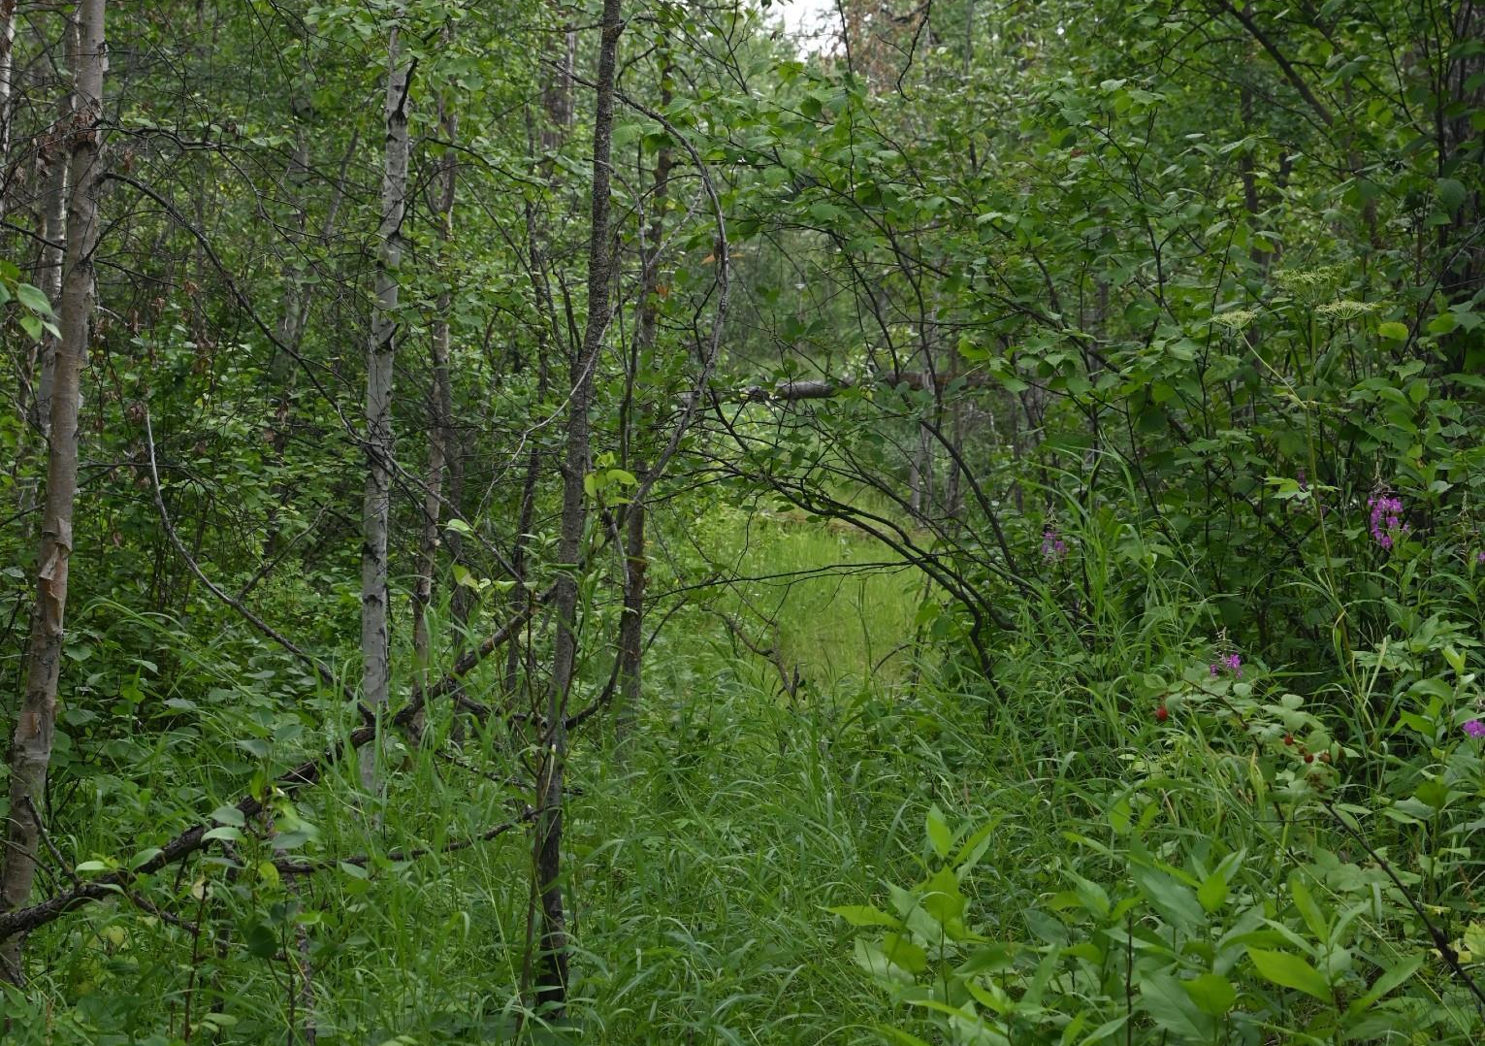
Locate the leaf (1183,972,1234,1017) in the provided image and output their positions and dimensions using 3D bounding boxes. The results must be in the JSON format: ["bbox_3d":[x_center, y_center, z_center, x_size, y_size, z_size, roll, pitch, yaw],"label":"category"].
[{"bbox_3d":[0.534,0.540,3.550,0.058,0.050,0.035,0,3,0],"label":"leaf"}]

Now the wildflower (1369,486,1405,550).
[{"bbox_3d":[1.124,-0.009,5.400,0.065,0.113,0.060,0,3,0],"label":"wildflower"}]

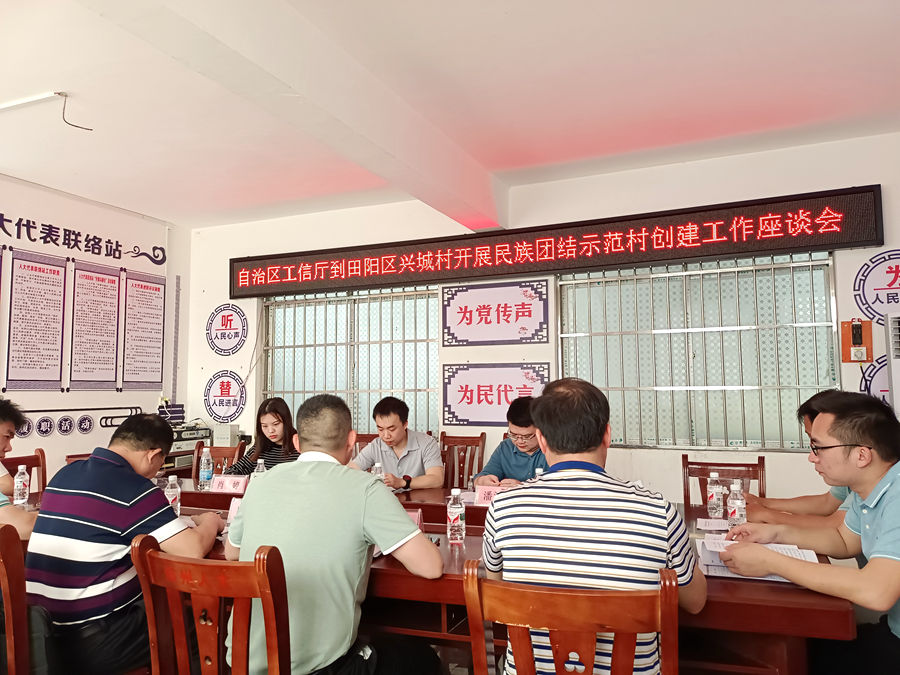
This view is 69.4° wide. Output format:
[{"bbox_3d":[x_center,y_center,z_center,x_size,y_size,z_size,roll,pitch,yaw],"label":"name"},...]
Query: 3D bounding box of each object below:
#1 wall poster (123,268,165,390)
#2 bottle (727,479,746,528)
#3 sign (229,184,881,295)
[{"bbox_3d":[-2.877,-0.049,6.149,0.020,1.098,0.466,-3,-5,23],"label":"wall poster"},{"bbox_3d":[1.039,0.625,2.352,0.065,0.177,0.065,-3,-5,23],"label":"bottle"},{"bbox_3d":[0.360,-0.694,5.403,5.463,0.407,0.080,-3,-5,23],"label":"sign"}]

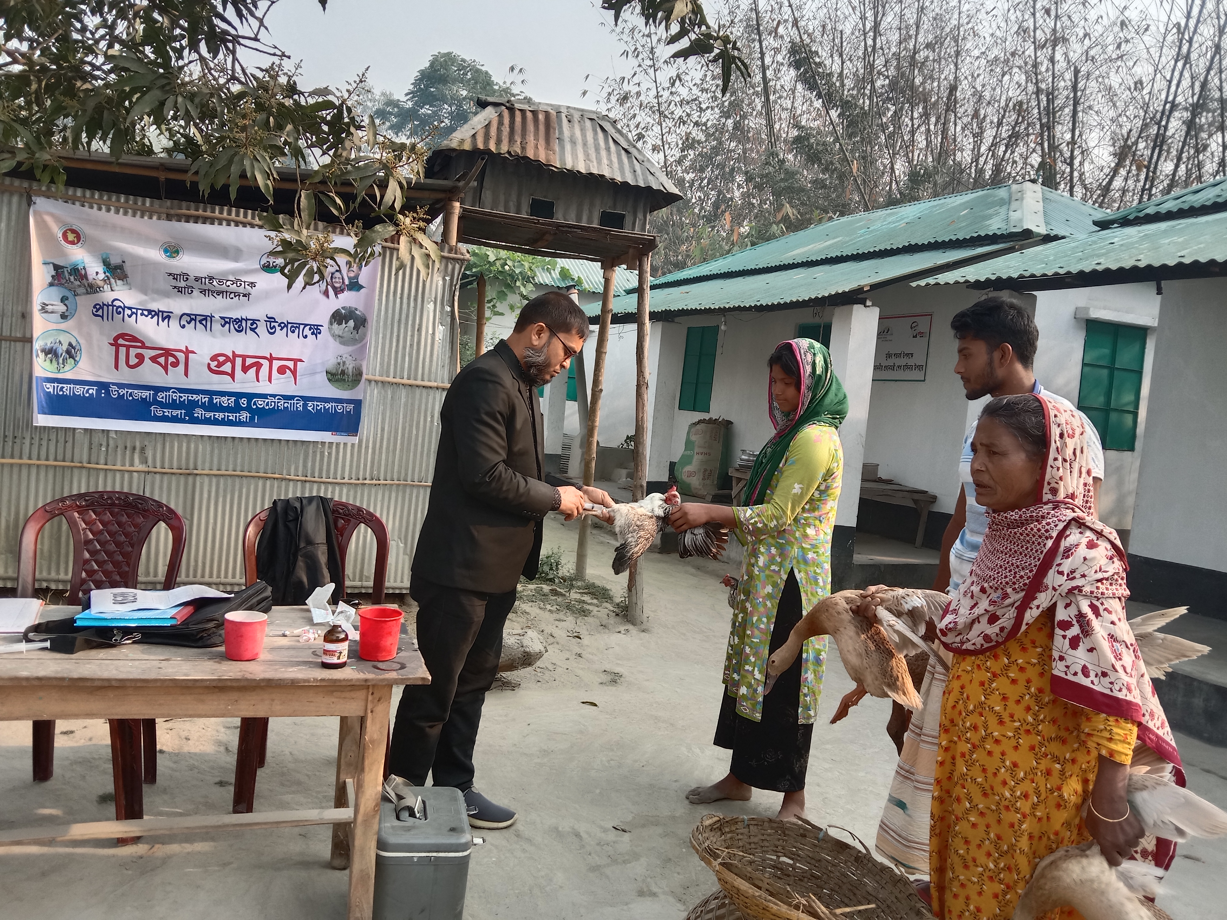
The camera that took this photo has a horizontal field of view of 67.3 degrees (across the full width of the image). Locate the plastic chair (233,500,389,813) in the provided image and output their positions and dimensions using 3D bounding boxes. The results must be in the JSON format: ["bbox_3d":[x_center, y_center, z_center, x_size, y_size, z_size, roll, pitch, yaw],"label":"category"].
[{"bbox_3d":[-0.938,0.604,2.933,0.465,0.905,0.480,4,3,-17],"label":"plastic chair"}]

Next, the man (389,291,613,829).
[{"bbox_3d":[-0.326,0.309,2.719,0.600,1.620,0.500,5,3,3],"label":"man"}]

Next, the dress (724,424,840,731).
[{"bbox_3d":[0.582,0.324,3.021,0.340,0.965,0.400,4,3,-13],"label":"dress"}]

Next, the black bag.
[{"bbox_3d":[-0.979,0.317,1.984,0.440,0.100,0.370,4,3,-16],"label":"black bag"}]

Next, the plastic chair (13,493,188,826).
[{"bbox_3d":[-1.527,0.565,2.661,0.465,0.905,0.480,4,3,-11],"label":"plastic chair"}]

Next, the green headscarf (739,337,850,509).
[{"bbox_3d":[0.615,-0.125,3.007,0.300,0.540,0.270,4,3,-15],"label":"green headscarf"}]

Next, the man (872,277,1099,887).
[{"bbox_3d":[0.986,0.410,2.524,0.520,1.670,0.500,5,3,-10],"label":"man"}]

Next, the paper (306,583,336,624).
[{"bbox_3d":[-0.686,0.336,2.163,0.075,0.095,0.050,4,3,-15],"label":"paper"}]

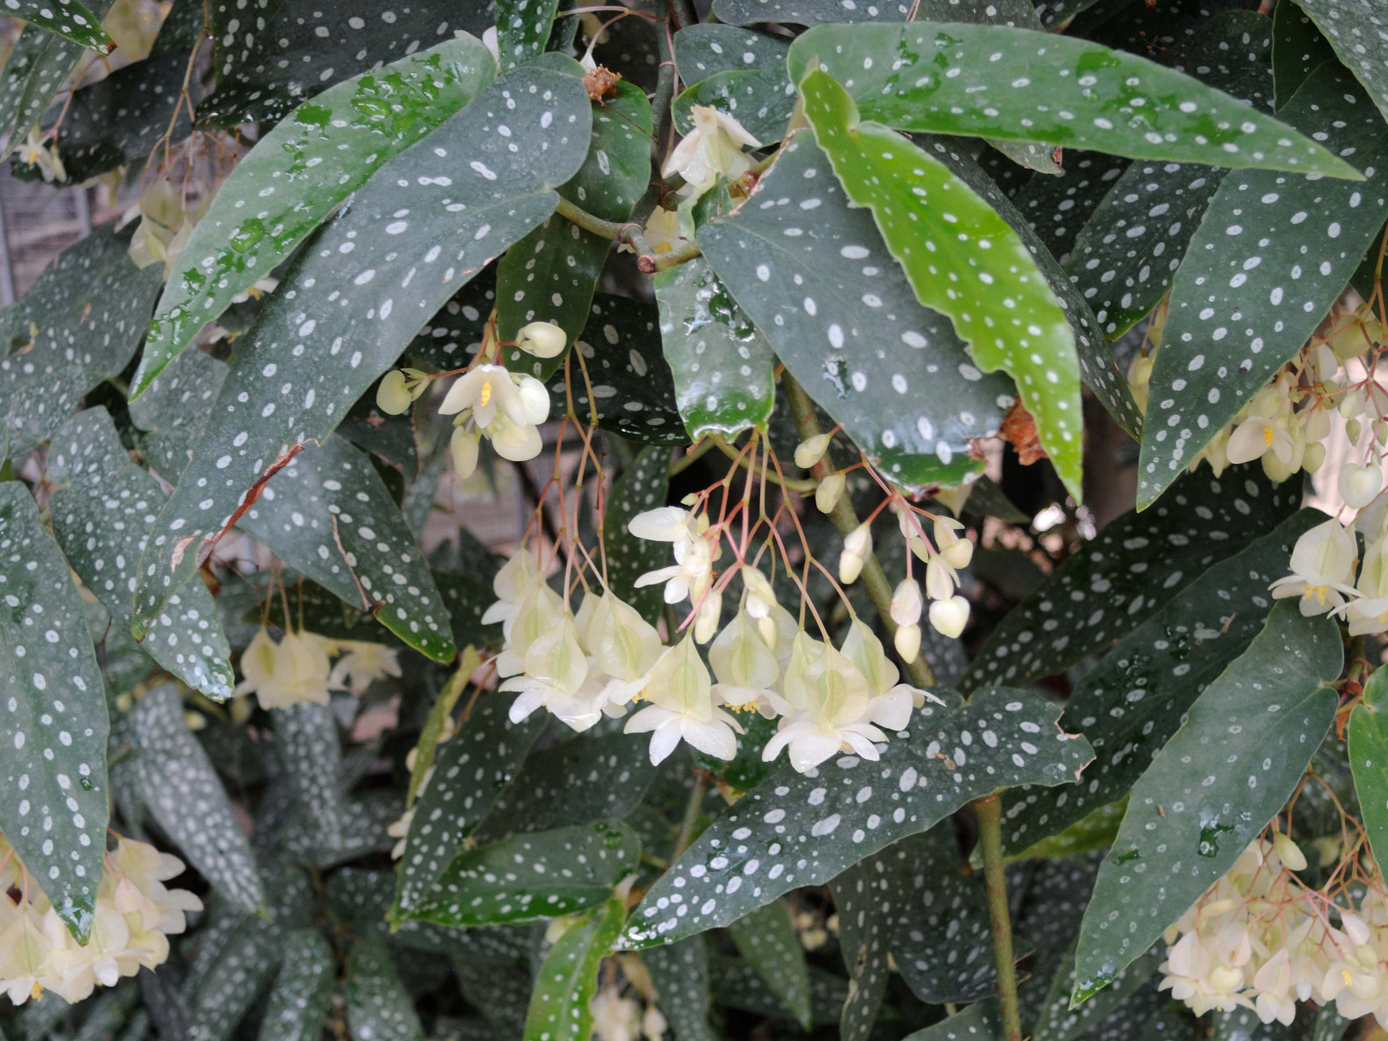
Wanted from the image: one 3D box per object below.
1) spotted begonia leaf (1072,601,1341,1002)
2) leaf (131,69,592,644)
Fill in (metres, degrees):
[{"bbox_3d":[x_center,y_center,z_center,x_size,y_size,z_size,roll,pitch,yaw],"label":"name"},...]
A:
[{"bbox_3d":[0.220,0.120,0.480,0.066,0.193,0.035,36,-12,11],"label":"spotted begonia leaf"},{"bbox_3d":[-0.122,-0.065,0.440,0.078,0.268,0.050,33,-9,18],"label":"leaf"}]

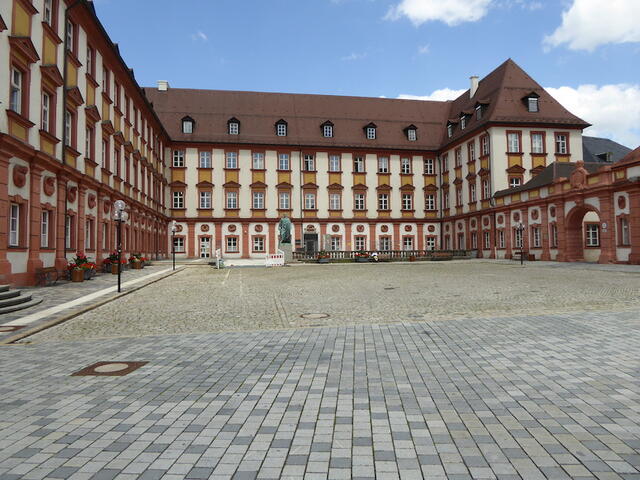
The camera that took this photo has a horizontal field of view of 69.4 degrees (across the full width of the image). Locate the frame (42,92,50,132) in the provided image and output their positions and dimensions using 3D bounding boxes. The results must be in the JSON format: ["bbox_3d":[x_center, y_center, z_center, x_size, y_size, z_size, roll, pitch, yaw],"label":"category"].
[{"bbox_3d":[-12.485,-5.791,20.919,0.170,2.000,1.220,0,-2,-10],"label":"frame"}]

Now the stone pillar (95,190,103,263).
[{"bbox_3d":[-13.480,-0.589,28.131,0.300,4.750,0.900,0,-2,-10],"label":"stone pillar"}]

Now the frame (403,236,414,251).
[{"bbox_3d":[10.878,0.549,57.005,1.199,1.710,0.150,0,-2,-10],"label":"frame"}]

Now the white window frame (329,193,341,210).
[{"bbox_3d":[1.973,-4.869,59.222,1.340,2.030,0.200,0,-2,-10],"label":"white window frame"}]

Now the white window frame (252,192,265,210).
[{"bbox_3d":[-7.514,-4.796,57.085,1.250,2.020,0.170,0,-2,-10],"label":"white window frame"}]

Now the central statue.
[{"bbox_3d":[-3.169,-0.996,42.758,1.150,2.680,1.000,0,-2,-10],"label":"central statue"}]

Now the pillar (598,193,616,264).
[{"bbox_3d":[19.877,-0.752,31.900,0.500,4.900,1.000,0,-2,-7],"label":"pillar"}]

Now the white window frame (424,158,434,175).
[{"bbox_3d":[14.537,-9.744,61.527,1.340,2.030,0.200,0,-2,-10],"label":"white window frame"}]

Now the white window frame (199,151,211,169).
[{"bbox_3d":[-13.323,-9.293,54.095,1.287,1.907,0.150,0,-2,-10],"label":"white window frame"}]

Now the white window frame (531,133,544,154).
[{"bbox_3d":[22.900,-10.107,48.595,1.220,1.980,0.170,0,-2,-10],"label":"white window frame"}]

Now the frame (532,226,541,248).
[{"bbox_3d":[19.498,-0.224,41.397,0.180,1.780,1.100,0,-2,-10],"label":"frame"}]

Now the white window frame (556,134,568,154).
[{"bbox_3d":[26.540,-10.412,50.709,1.220,2.100,0.180,0,-2,-10],"label":"white window frame"}]

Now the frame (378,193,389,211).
[{"bbox_3d":[7.849,-4.626,56.643,1.193,1.875,0.150,0,-2,-10],"label":"frame"}]

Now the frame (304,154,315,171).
[{"bbox_3d":[-1.245,-9.382,56.204,1.291,2.043,0.150,0,-2,-10],"label":"frame"}]

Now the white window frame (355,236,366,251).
[{"bbox_3d":[4.964,0.521,55.964,1.202,1.712,0.150,0,-2,-10],"label":"white window frame"}]

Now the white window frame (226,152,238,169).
[{"bbox_3d":[-10.804,-9.783,56.877,1.340,2.030,0.200,0,-2,-10],"label":"white window frame"}]

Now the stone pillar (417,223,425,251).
[{"bbox_3d":[12.621,-0.097,58.015,0.940,4.207,0.400,0,-2,-10],"label":"stone pillar"}]

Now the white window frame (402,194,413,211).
[{"bbox_3d":[11.571,-4.987,60.983,1.340,2.030,0.200,0,-2,-10],"label":"white window frame"}]

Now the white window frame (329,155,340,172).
[{"bbox_3d":[1.935,-9.762,59.215,1.340,2.030,0.200,0,-2,-10],"label":"white window frame"}]

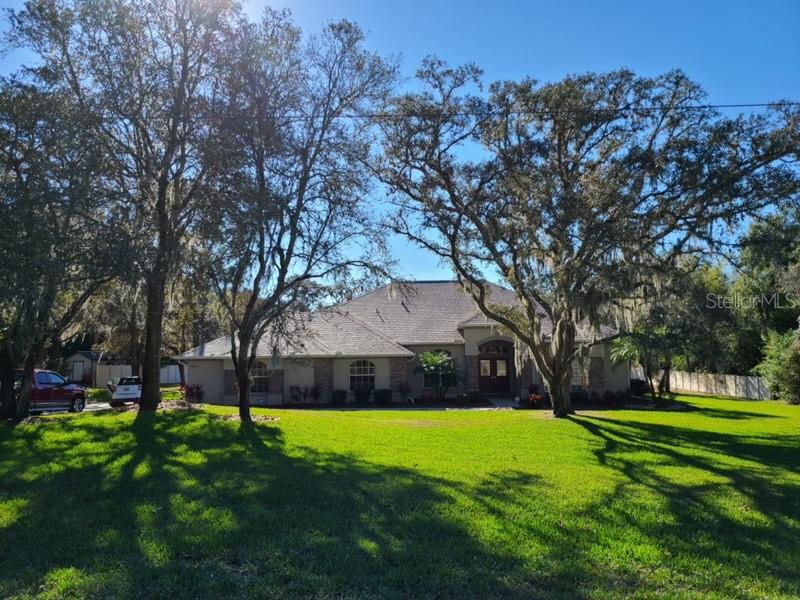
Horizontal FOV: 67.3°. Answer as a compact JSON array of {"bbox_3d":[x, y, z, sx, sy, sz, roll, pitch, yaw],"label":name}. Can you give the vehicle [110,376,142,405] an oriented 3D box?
[{"bbox_3d":[-17.200,6.018,39.956,1.920,1.750,4.750,1,-8,-4],"label":"vehicle"}]

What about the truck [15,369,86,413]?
[{"bbox_3d":[-16.300,3.973,25.802,2.000,1.930,5.850,-1,-8,7],"label":"truck"}]

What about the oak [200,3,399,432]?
[{"bbox_3d":[-3.750,-3.204,21.910,7.200,15.100,7.000,0,-8,0],"label":"oak"}]

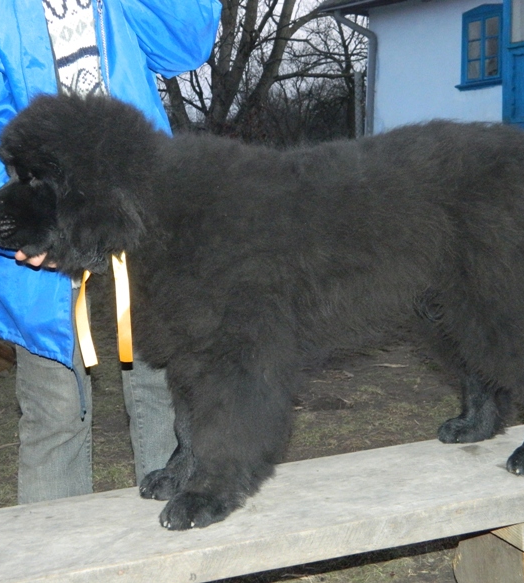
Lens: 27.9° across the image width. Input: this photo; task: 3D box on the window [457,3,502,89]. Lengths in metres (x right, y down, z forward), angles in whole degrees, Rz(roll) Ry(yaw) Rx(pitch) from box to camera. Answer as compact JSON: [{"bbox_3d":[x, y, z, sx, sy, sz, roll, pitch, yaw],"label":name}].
[{"bbox_3d":[3.013,-3.311,14.300,0.140,1.130,0.920,-2,5,-32],"label":"window"}]

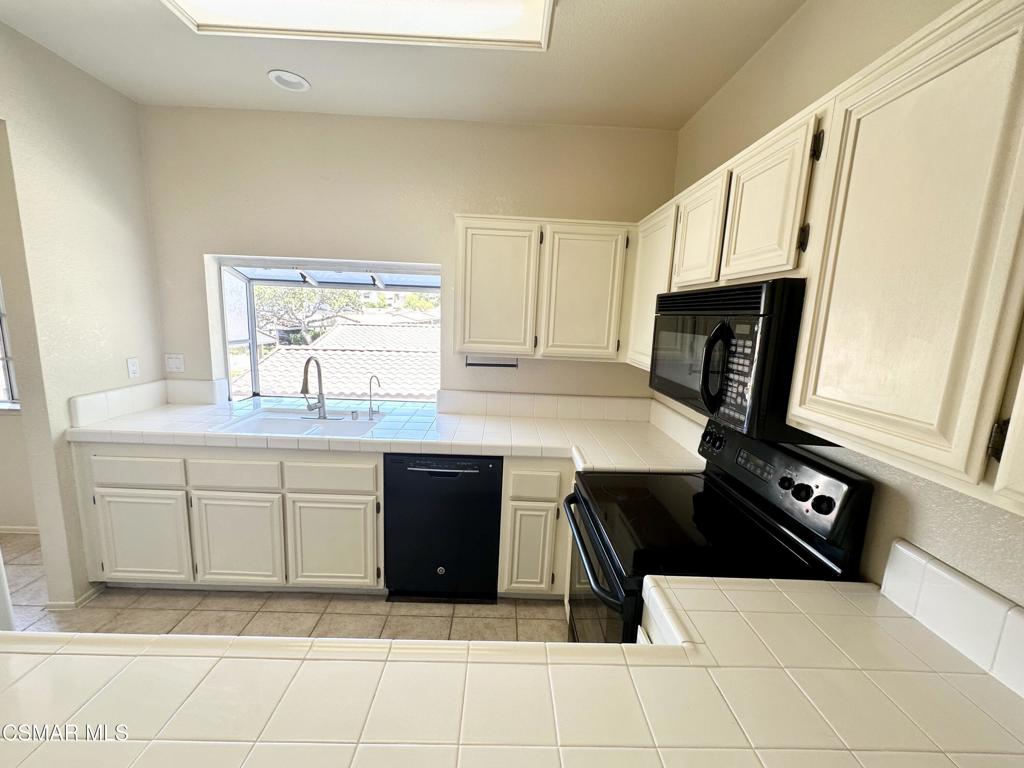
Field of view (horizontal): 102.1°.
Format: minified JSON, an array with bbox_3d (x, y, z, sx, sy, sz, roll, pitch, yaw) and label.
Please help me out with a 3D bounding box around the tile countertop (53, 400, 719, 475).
[{"bbox_3d":[-0.639,0.265,2.351,3.091,0.065,1.142,2,9,-1],"label":"tile countertop"}]

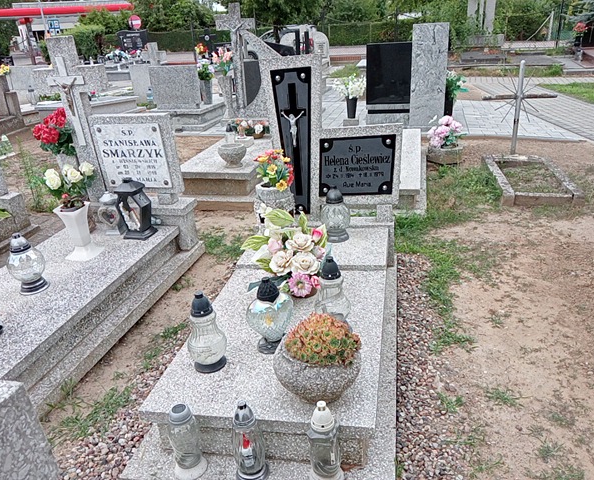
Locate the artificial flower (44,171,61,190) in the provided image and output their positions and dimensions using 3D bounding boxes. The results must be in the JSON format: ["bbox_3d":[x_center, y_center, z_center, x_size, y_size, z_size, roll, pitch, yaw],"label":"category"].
[{"bbox_3d":[-1.367,-0.333,2.897,0.102,0.111,0.102,-13,22,-24],"label":"artificial flower"}]

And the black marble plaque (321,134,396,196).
[{"bbox_3d":[0.344,-0.423,2.982,0.425,0.343,0.020,-2,21,7],"label":"black marble plaque"}]

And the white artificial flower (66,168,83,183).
[{"bbox_3d":[-1.229,-0.356,2.860,0.093,0.077,0.088,-13,23,-21],"label":"white artificial flower"}]

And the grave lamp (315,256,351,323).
[{"bbox_3d":[0.142,0.210,2.042,0.145,0.306,0.145,0,22,12],"label":"grave lamp"}]

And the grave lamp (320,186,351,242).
[{"bbox_3d":[0.224,-0.151,2.974,0.163,0.300,0.163,-2,20,4],"label":"grave lamp"}]

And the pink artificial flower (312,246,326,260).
[{"bbox_3d":[0.097,0.060,2.341,0.065,0.064,0.064,-3,20,2],"label":"pink artificial flower"}]

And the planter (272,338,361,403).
[{"bbox_3d":[0.071,0.422,1.703,0.291,0.169,0.291,0,22,12],"label":"planter"}]

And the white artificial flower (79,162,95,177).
[{"bbox_3d":[-1.192,-0.405,2.966,0.086,0.078,0.078,-13,9,-20],"label":"white artificial flower"}]

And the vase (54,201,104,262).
[{"bbox_3d":[-1.285,-0.061,3.033,0.195,0.298,0.195,0,23,11],"label":"vase"}]

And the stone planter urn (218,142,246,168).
[{"bbox_3d":[-0.602,-0.793,4.872,0.270,0.190,0.270,2,22,11],"label":"stone planter urn"}]

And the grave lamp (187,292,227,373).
[{"bbox_3d":[-0.326,0.318,1.867,0.145,0.301,0.145,0,22,12],"label":"grave lamp"}]

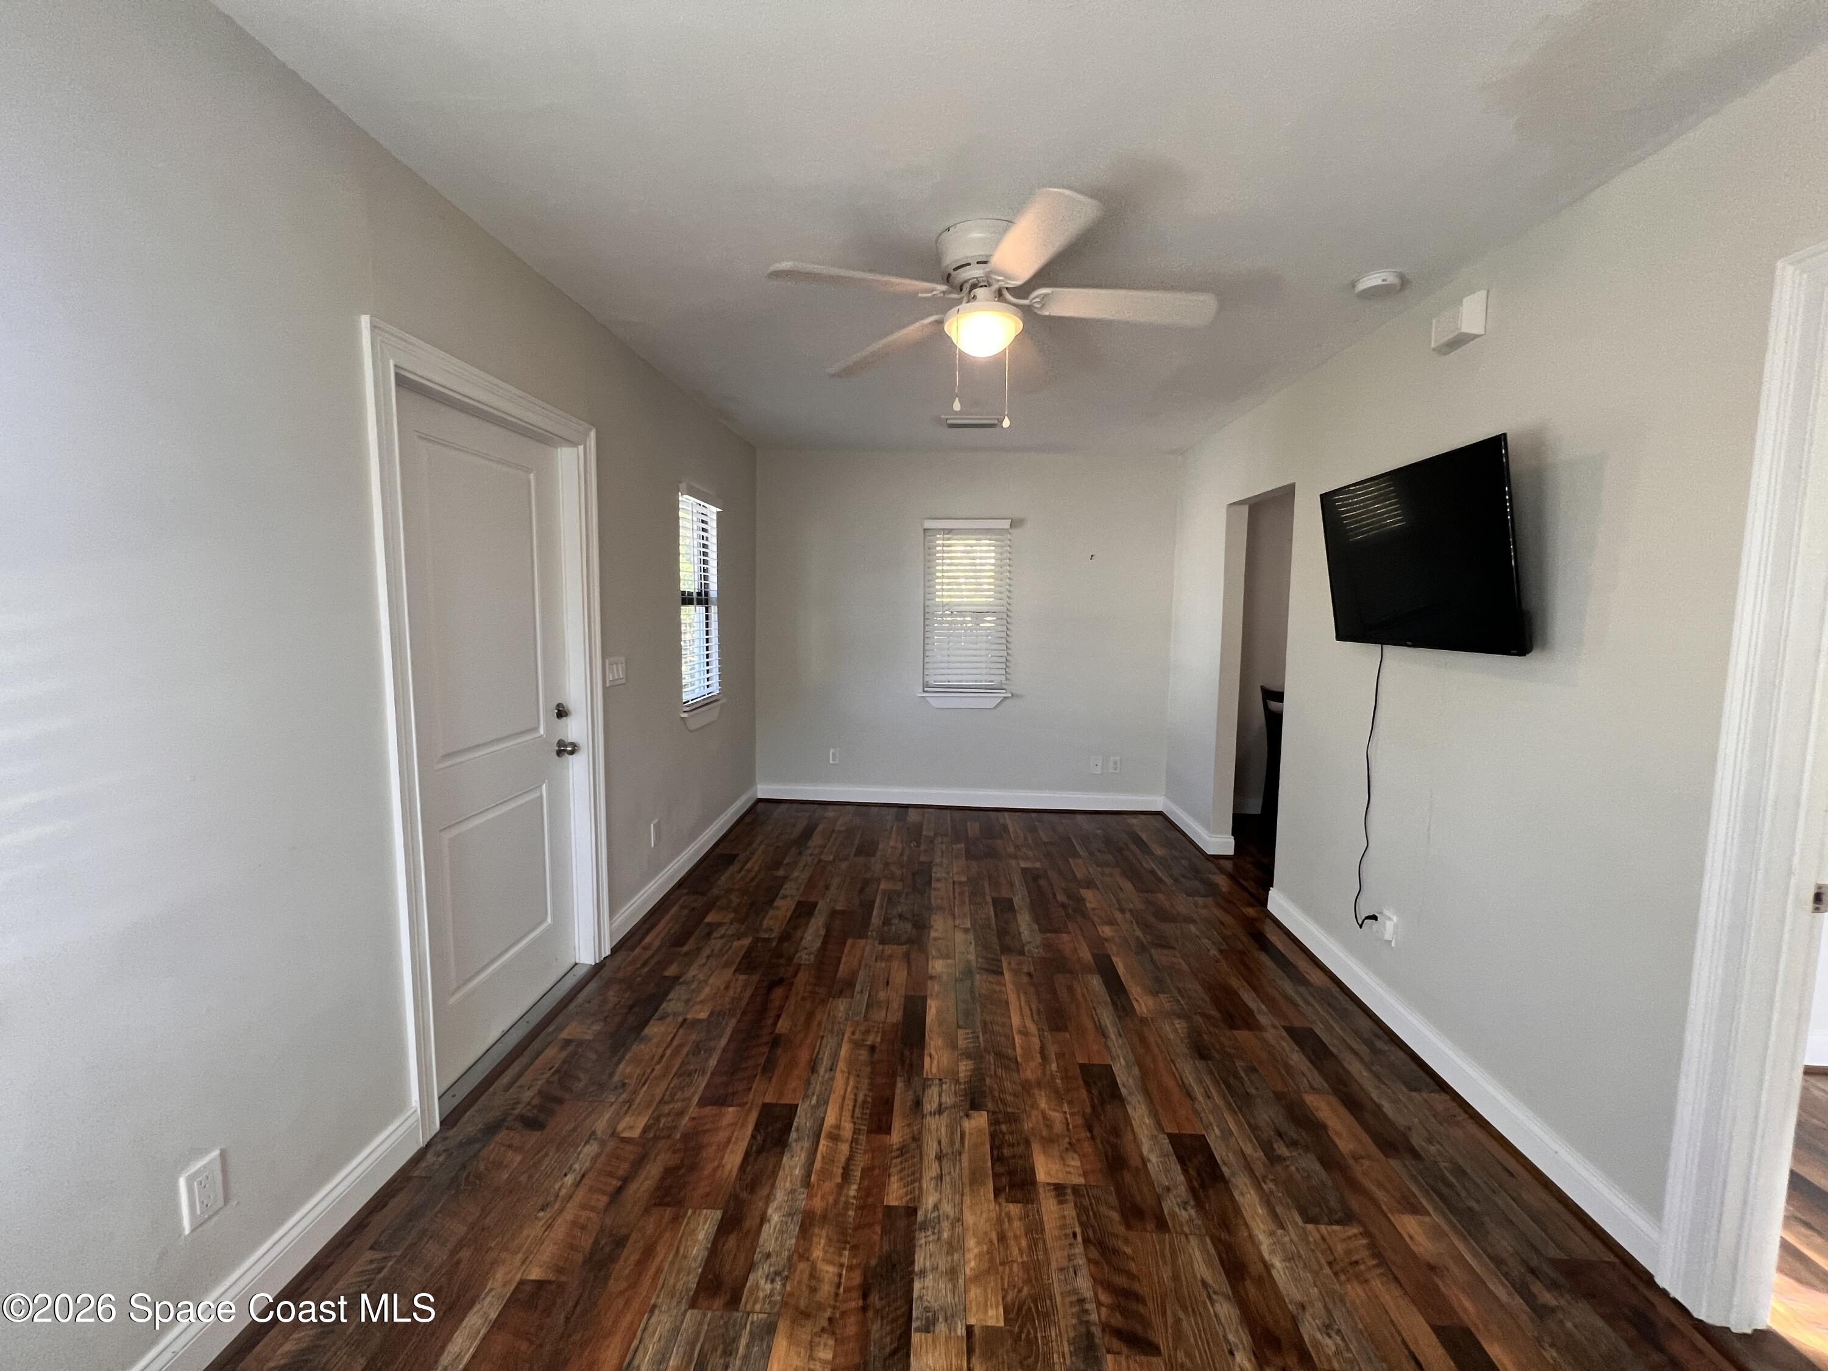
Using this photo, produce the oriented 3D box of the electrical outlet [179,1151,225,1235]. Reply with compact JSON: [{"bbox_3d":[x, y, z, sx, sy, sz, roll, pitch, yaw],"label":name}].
[{"bbox_3d":[-1.337,0.957,1.292,0.010,0.112,0.068,1,6,3],"label":"electrical outlet"}]

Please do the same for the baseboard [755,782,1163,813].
[{"bbox_3d":[0.316,0.835,5.097,2.995,0.117,0.018,1,6,3],"label":"baseboard"}]

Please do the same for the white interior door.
[{"bbox_3d":[-1.378,0.164,2.239,0.050,2.016,0.878,1,6,3],"label":"white interior door"}]

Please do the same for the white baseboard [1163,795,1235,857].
[{"bbox_3d":[1.837,0.902,4.553,0.160,0.122,0.943,1,6,3],"label":"white baseboard"}]

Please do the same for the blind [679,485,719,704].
[{"bbox_3d":[-1.205,-0.491,3.931,0.055,1.181,0.622,1,6,3],"label":"blind"}]

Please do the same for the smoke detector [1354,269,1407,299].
[{"bbox_3d":[1.486,-1.272,2.189,0.130,0.042,0.130,1,6,3],"label":"smoke detector"}]

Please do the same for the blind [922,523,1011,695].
[{"bbox_3d":[0.375,-0.559,4.929,0.619,1.246,0.060,1,6,3],"label":"blind"}]

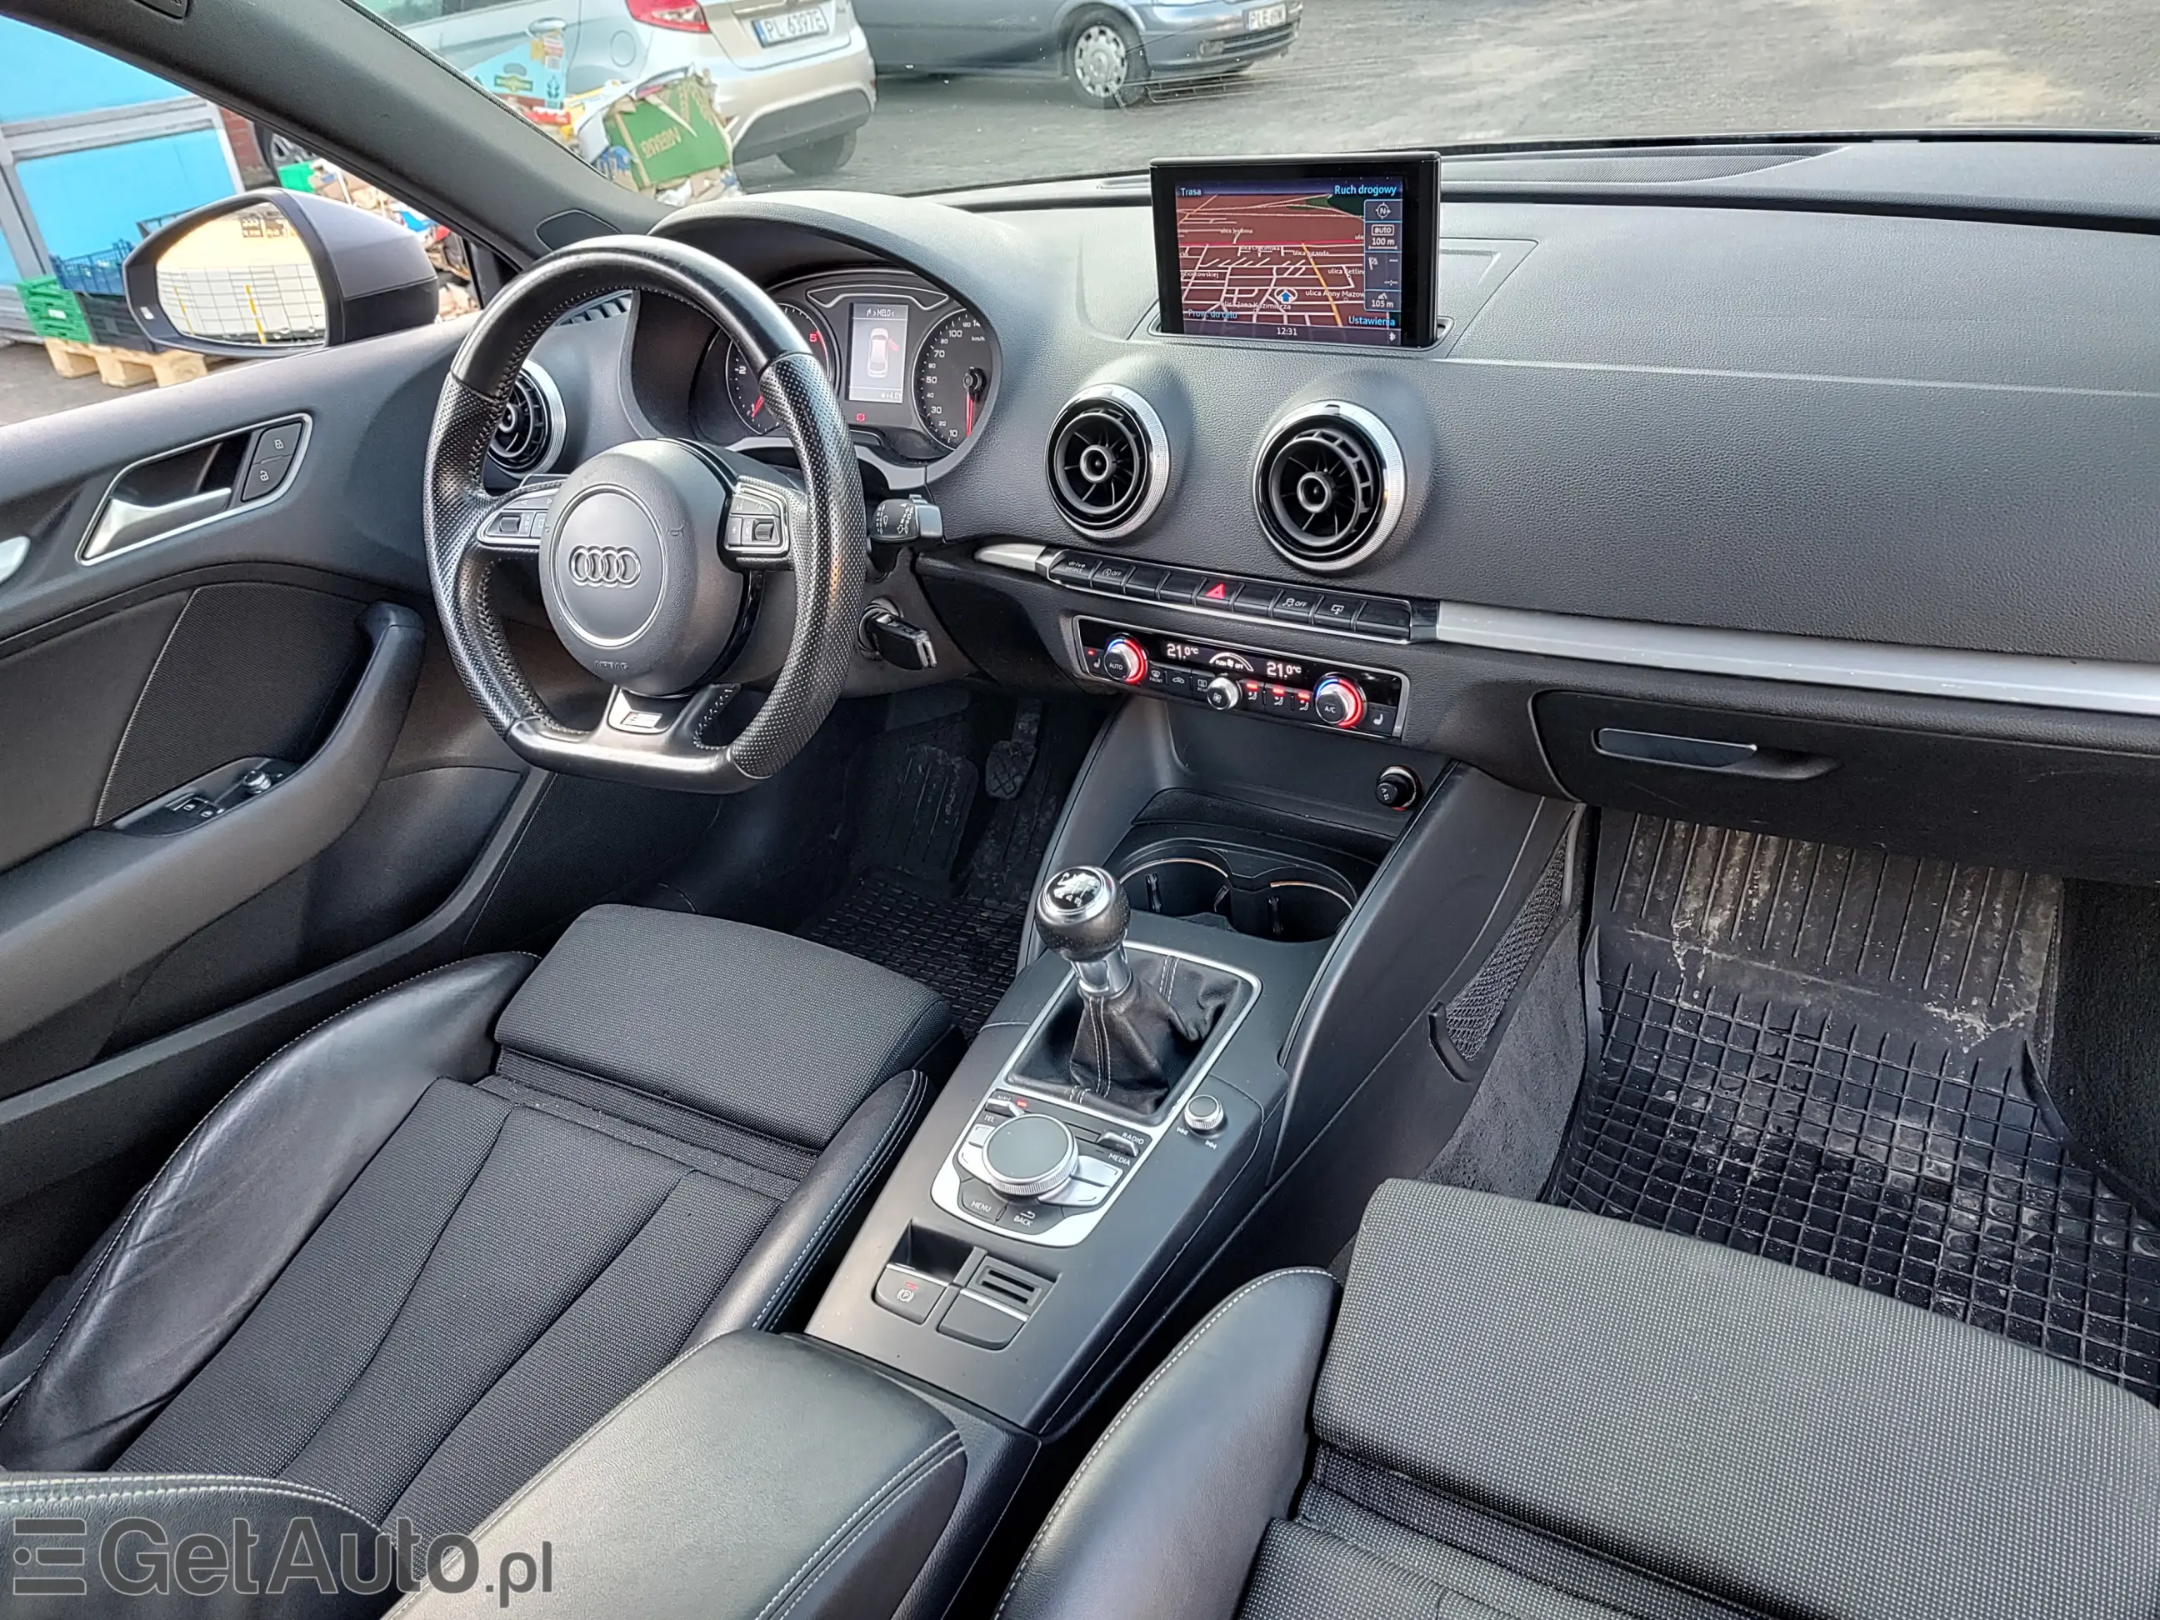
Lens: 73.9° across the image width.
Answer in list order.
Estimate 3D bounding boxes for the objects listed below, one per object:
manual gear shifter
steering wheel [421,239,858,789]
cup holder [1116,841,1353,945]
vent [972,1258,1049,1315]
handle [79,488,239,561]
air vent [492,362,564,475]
[{"bbox_3d":[0.015,0.097,0.880,0.105,0.145,0.115,14,51,29],"label":"manual gear shifter"},{"bbox_3d":[-0.279,-0.192,0.954,0.372,0.357,0.100,13,15,28],"label":"steering wheel"},{"bbox_3d":[0.116,0.079,1.056,0.172,0.062,0.090,14,42,29],"label":"cup holder"},{"bbox_3d":[-0.040,0.275,0.827,0.042,0.010,0.023,14,51,29],"label":"vent"},{"bbox_3d":[-0.652,-0.202,1.013,0.027,0.035,0.112,14,35,29],"label":"handle"},{"bbox_3d":[-0.441,-0.315,1.159,0.096,0.096,0.035,12,18,26],"label":"air vent"}]

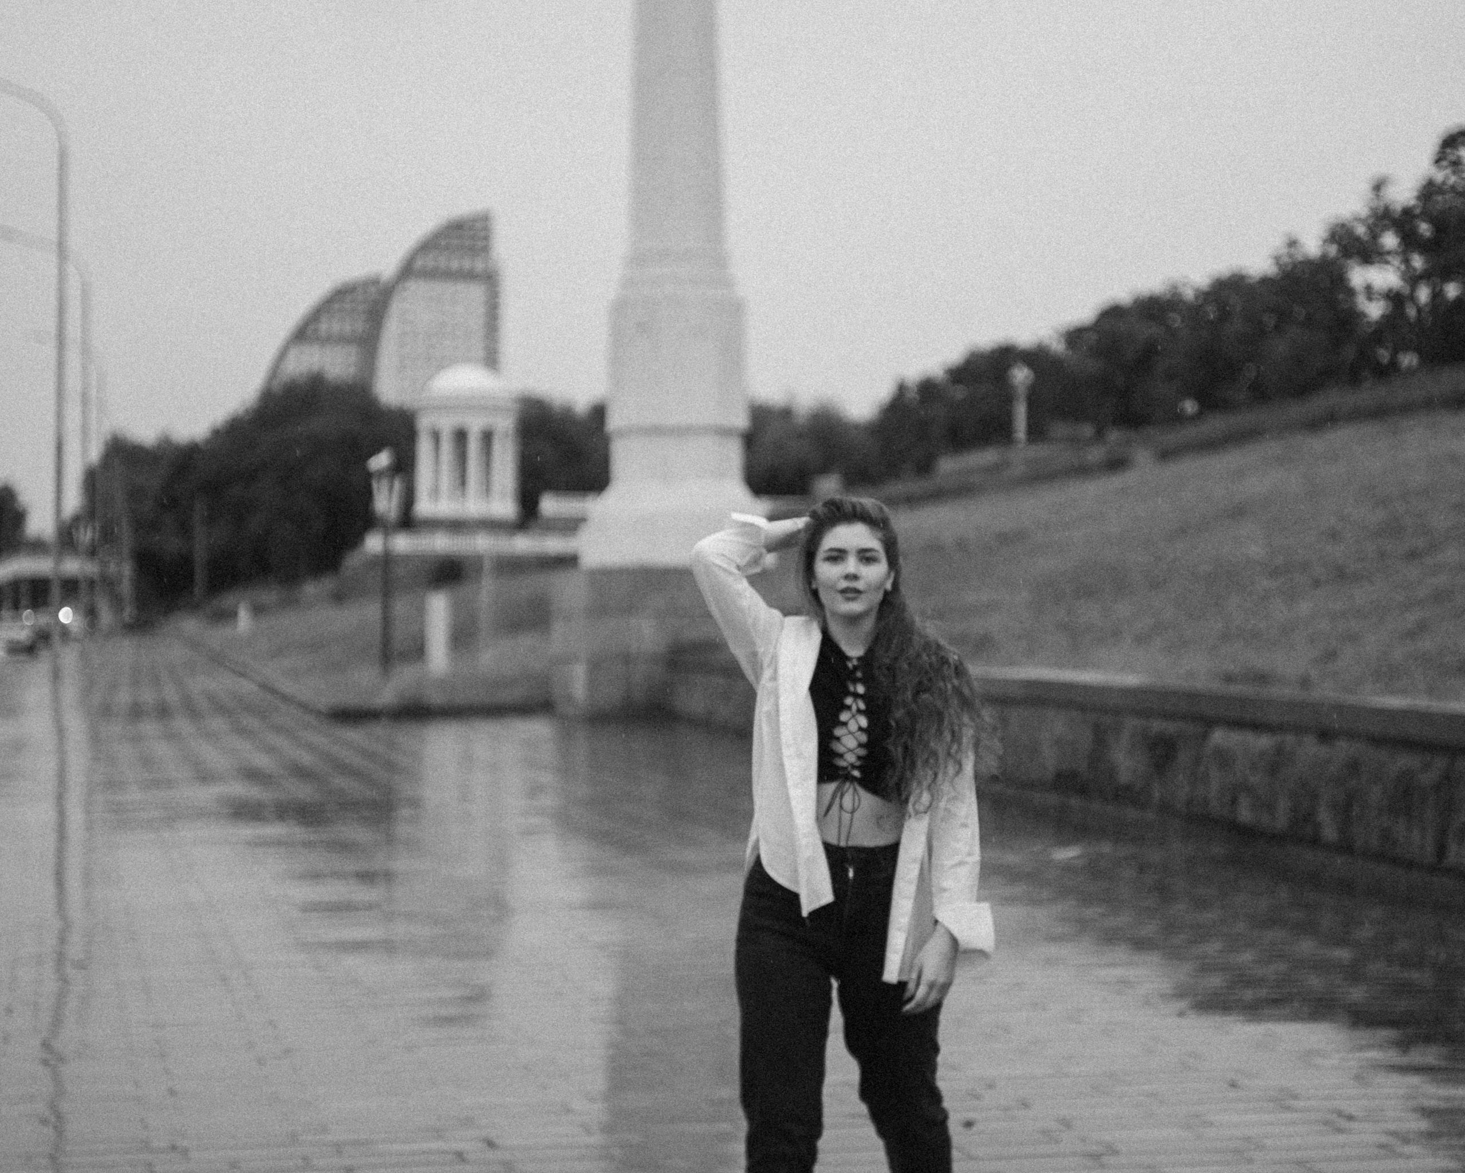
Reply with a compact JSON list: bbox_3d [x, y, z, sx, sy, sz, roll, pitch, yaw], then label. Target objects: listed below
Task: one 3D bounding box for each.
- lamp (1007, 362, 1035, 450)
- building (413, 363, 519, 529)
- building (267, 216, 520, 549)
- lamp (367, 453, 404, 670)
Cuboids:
[{"bbox_3d":[10.257,-6.500,115.000,0.850,3.200,0.850,0,0,0],"label":"lamp"},{"bbox_3d":[-12.343,-6.528,150.000,4.900,7.700,4.900,0,0,-6],"label":"building"},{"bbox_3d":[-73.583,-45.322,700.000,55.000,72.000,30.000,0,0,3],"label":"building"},{"bbox_3d":[-6.756,-0.485,63.000,0.700,4.500,0.700,0,0,-11],"label":"lamp"}]

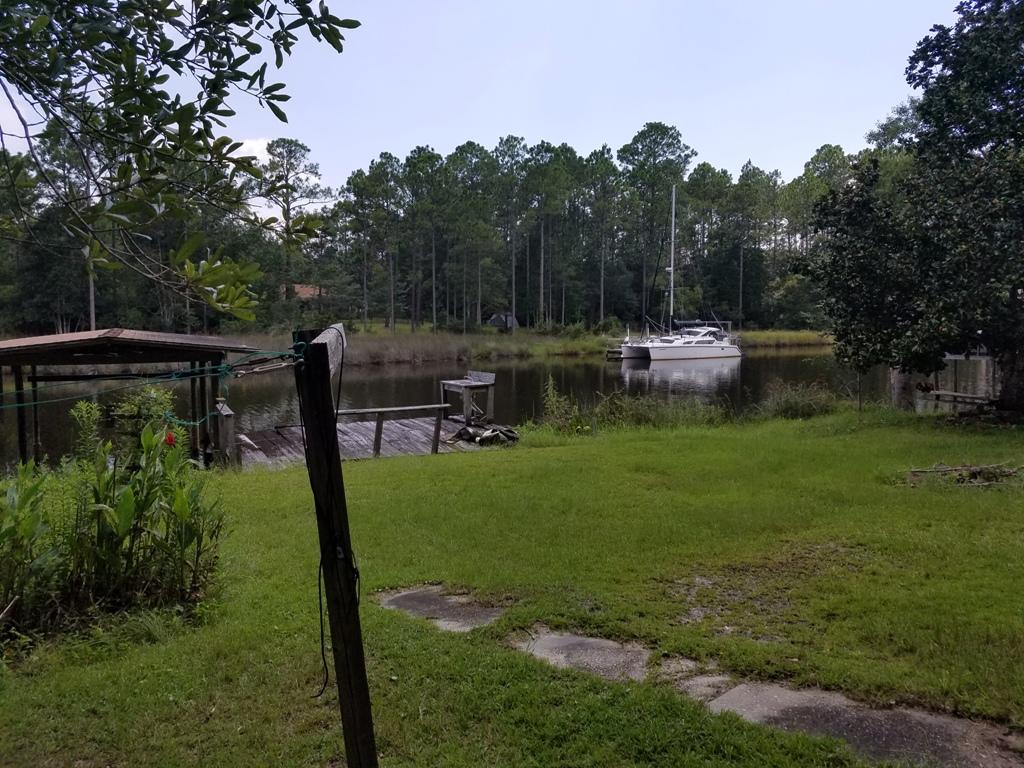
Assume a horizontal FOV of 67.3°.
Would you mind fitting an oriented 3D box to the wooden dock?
[{"bbox_3d":[-2.730,1.171,15.227,5.300,0.250,4.530,-2,5,-25],"label":"wooden dock"}]

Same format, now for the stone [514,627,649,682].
[{"bbox_3d":[0.348,1.362,3.803,0.630,0.060,0.360,4,6,38],"label":"stone"}]

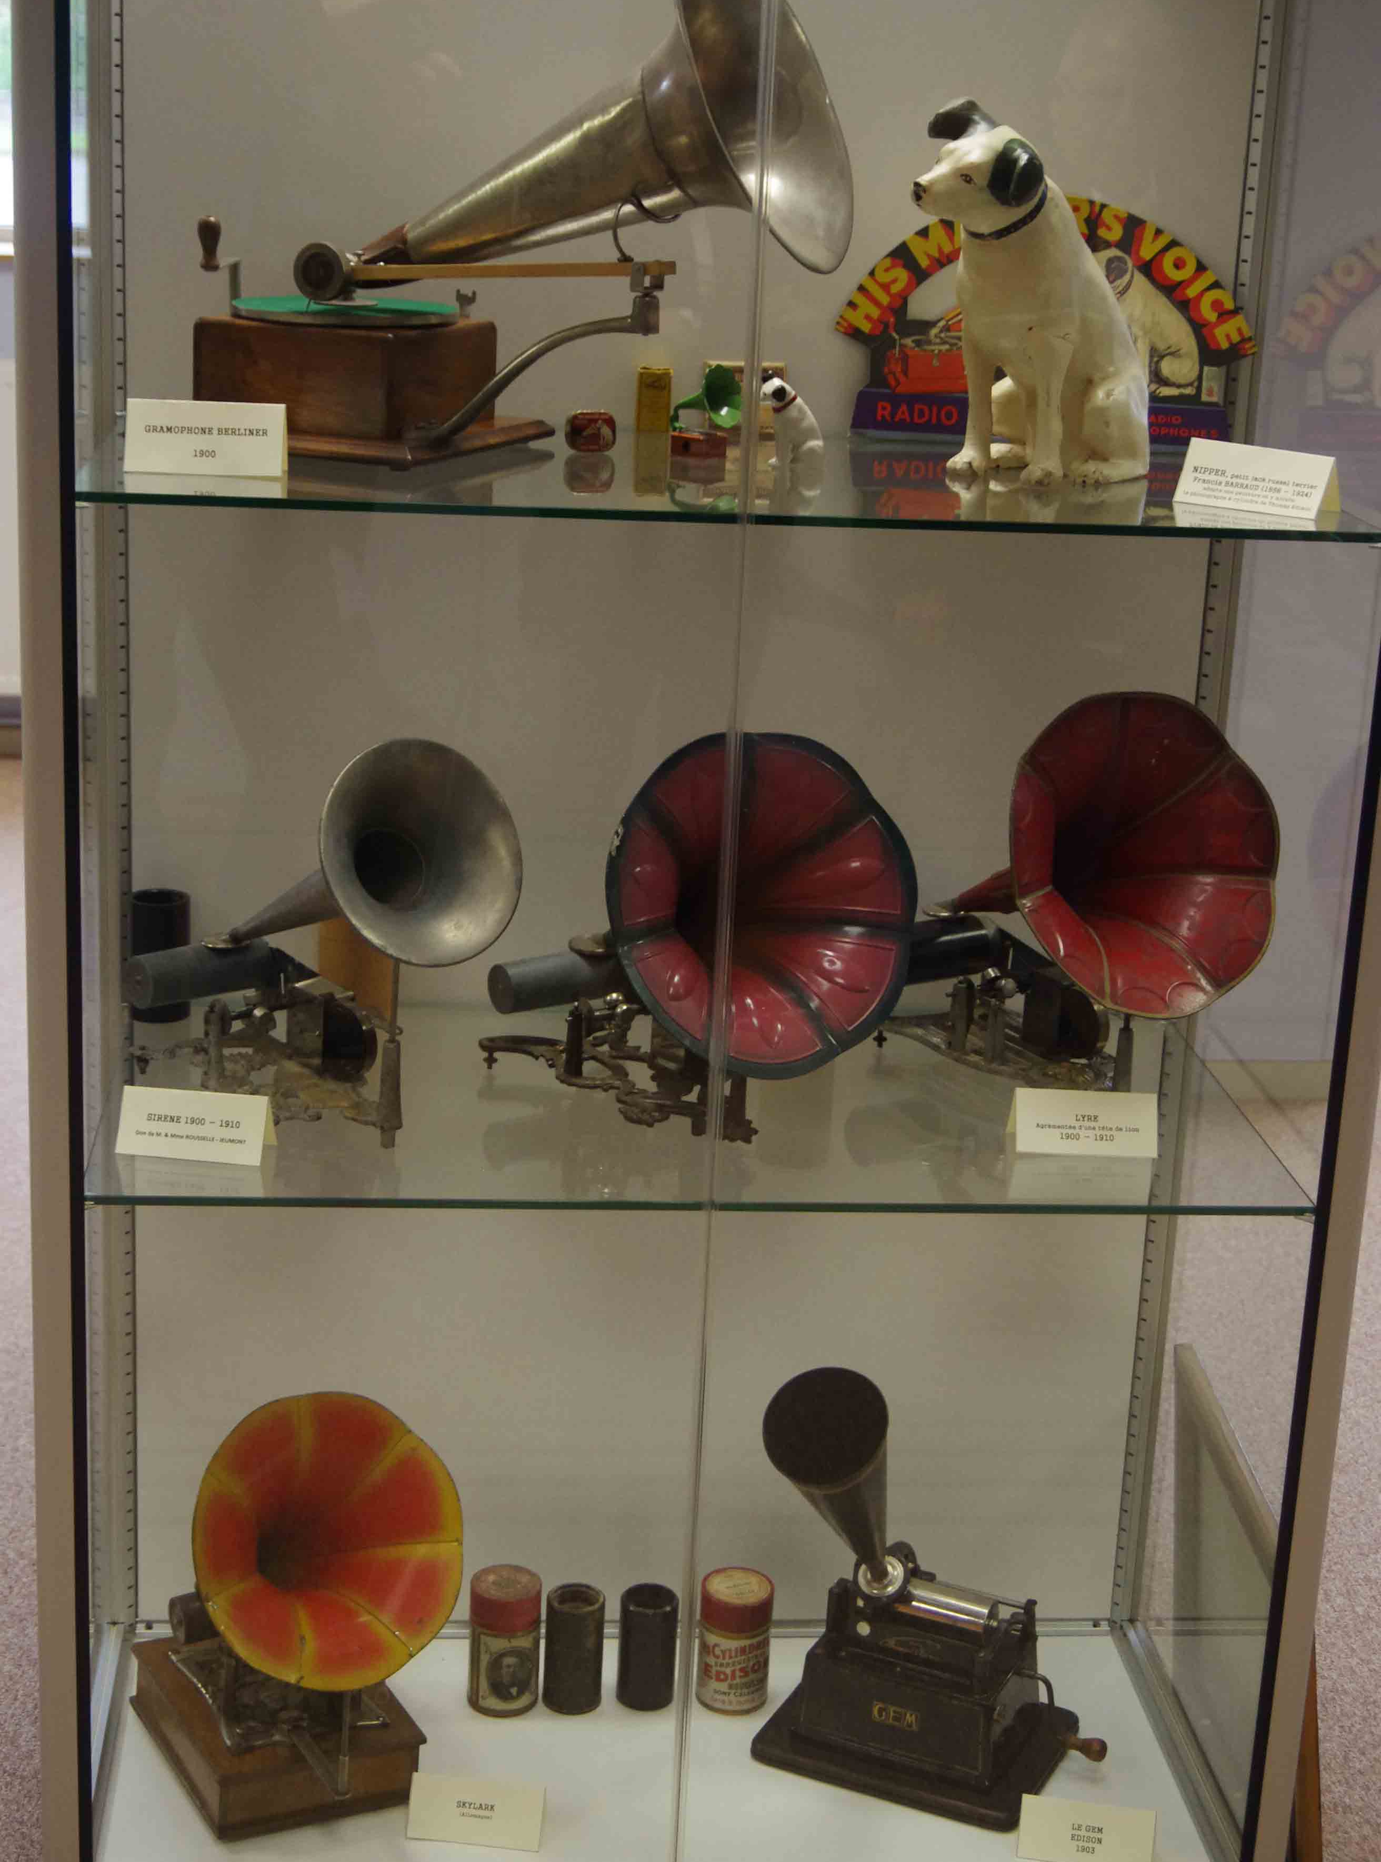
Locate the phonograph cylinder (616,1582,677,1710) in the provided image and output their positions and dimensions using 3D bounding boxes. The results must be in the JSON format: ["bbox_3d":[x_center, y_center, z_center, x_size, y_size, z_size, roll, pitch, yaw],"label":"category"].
[{"bbox_3d":[-0.035,0.661,2.445,0.056,0.100,0.056,1,15,-5],"label":"phonograph cylinder"}]

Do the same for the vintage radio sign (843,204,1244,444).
[{"bbox_3d":[0.301,-0.517,2.248,0.355,0.212,0.025,2,15,-1],"label":"vintage radio sign"}]

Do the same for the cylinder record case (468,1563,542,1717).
[{"bbox_3d":[-0.167,0.650,2.427,0.065,0.120,0.065,3,15,-1],"label":"cylinder record case"}]

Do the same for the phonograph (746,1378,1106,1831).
[{"bbox_3d":[0.222,0.563,2.323,0.289,0.388,0.253,10,17,25],"label":"phonograph"}]

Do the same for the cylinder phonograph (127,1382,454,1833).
[{"bbox_3d":[-0.351,0.553,2.276,0.241,0.383,0.328,-6,18,-28],"label":"cylinder phonograph"}]

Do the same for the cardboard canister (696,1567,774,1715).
[{"bbox_3d":[0.046,0.655,2.447,0.069,0.116,0.069,1,15,-5],"label":"cardboard canister"}]

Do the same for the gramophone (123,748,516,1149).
[{"bbox_3d":[-0.312,-0.007,2.137,0.228,0.326,0.321,-12,21,-43],"label":"gramophone"}]

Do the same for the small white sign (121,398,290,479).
[{"bbox_3d":[-0.359,-0.365,1.966,0.117,0.053,0.040,2,15,-2],"label":"small white sign"}]

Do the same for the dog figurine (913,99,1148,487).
[{"bbox_3d":[0.269,-0.504,2.076,0.135,0.296,0.165,13,18,33],"label":"dog figurine"}]

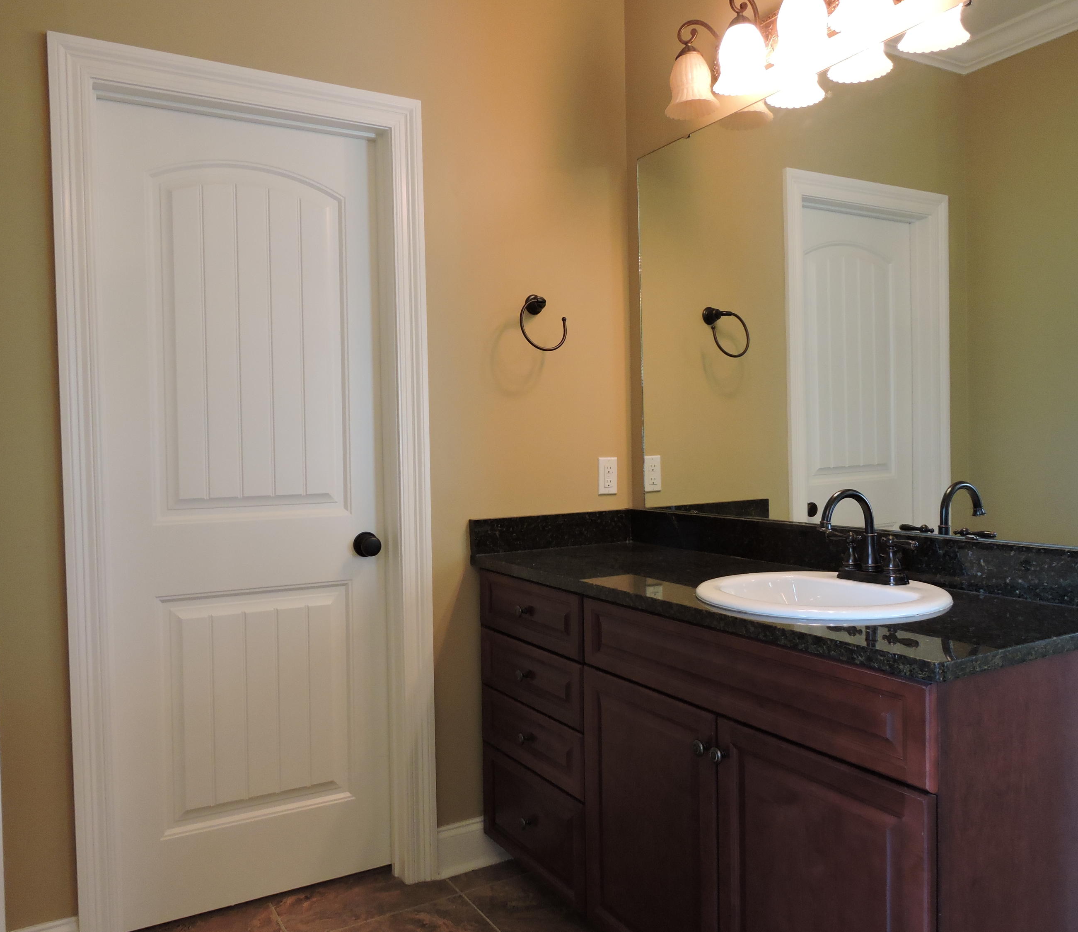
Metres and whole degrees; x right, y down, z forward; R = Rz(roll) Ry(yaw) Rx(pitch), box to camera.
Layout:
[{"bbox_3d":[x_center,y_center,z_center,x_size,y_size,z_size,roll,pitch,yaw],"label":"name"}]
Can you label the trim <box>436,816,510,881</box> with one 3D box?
[{"bbox_3d":[-0.177,1.077,2.457,0.248,0.146,0.015,-2,2,-30],"label":"trim"}]

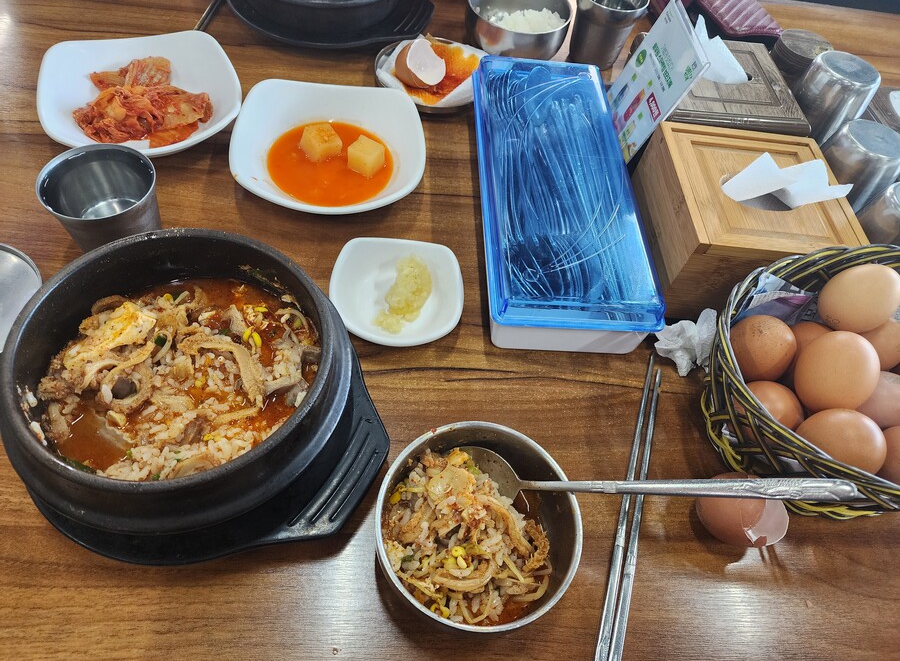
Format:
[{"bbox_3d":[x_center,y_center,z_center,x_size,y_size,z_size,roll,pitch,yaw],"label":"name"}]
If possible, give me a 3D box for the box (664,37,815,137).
[{"bbox_3d":[0.226,-0.189,0.532,0.117,0.082,0.121,4,55,-5],"label":"box"}]

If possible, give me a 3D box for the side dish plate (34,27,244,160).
[{"bbox_3d":[-0.249,-0.187,0.490,0.149,0.039,0.152,-16,59,-18],"label":"side dish plate"}]

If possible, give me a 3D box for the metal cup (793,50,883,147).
[{"bbox_3d":[0.347,-0.208,0.563,0.068,0.080,0.068,4,55,-6],"label":"metal cup"}]

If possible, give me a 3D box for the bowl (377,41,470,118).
[{"bbox_3d":[-0.016,-0.248,0.587,0.113,0.017,0.113,3,57,-7],"label":"bowl"}]

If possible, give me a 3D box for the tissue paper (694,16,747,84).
[{"bbox_3d":[0.227,-0.231,0.495,0.072,0.048,0.036,3,57,-7],"label":"tissue paper"}]

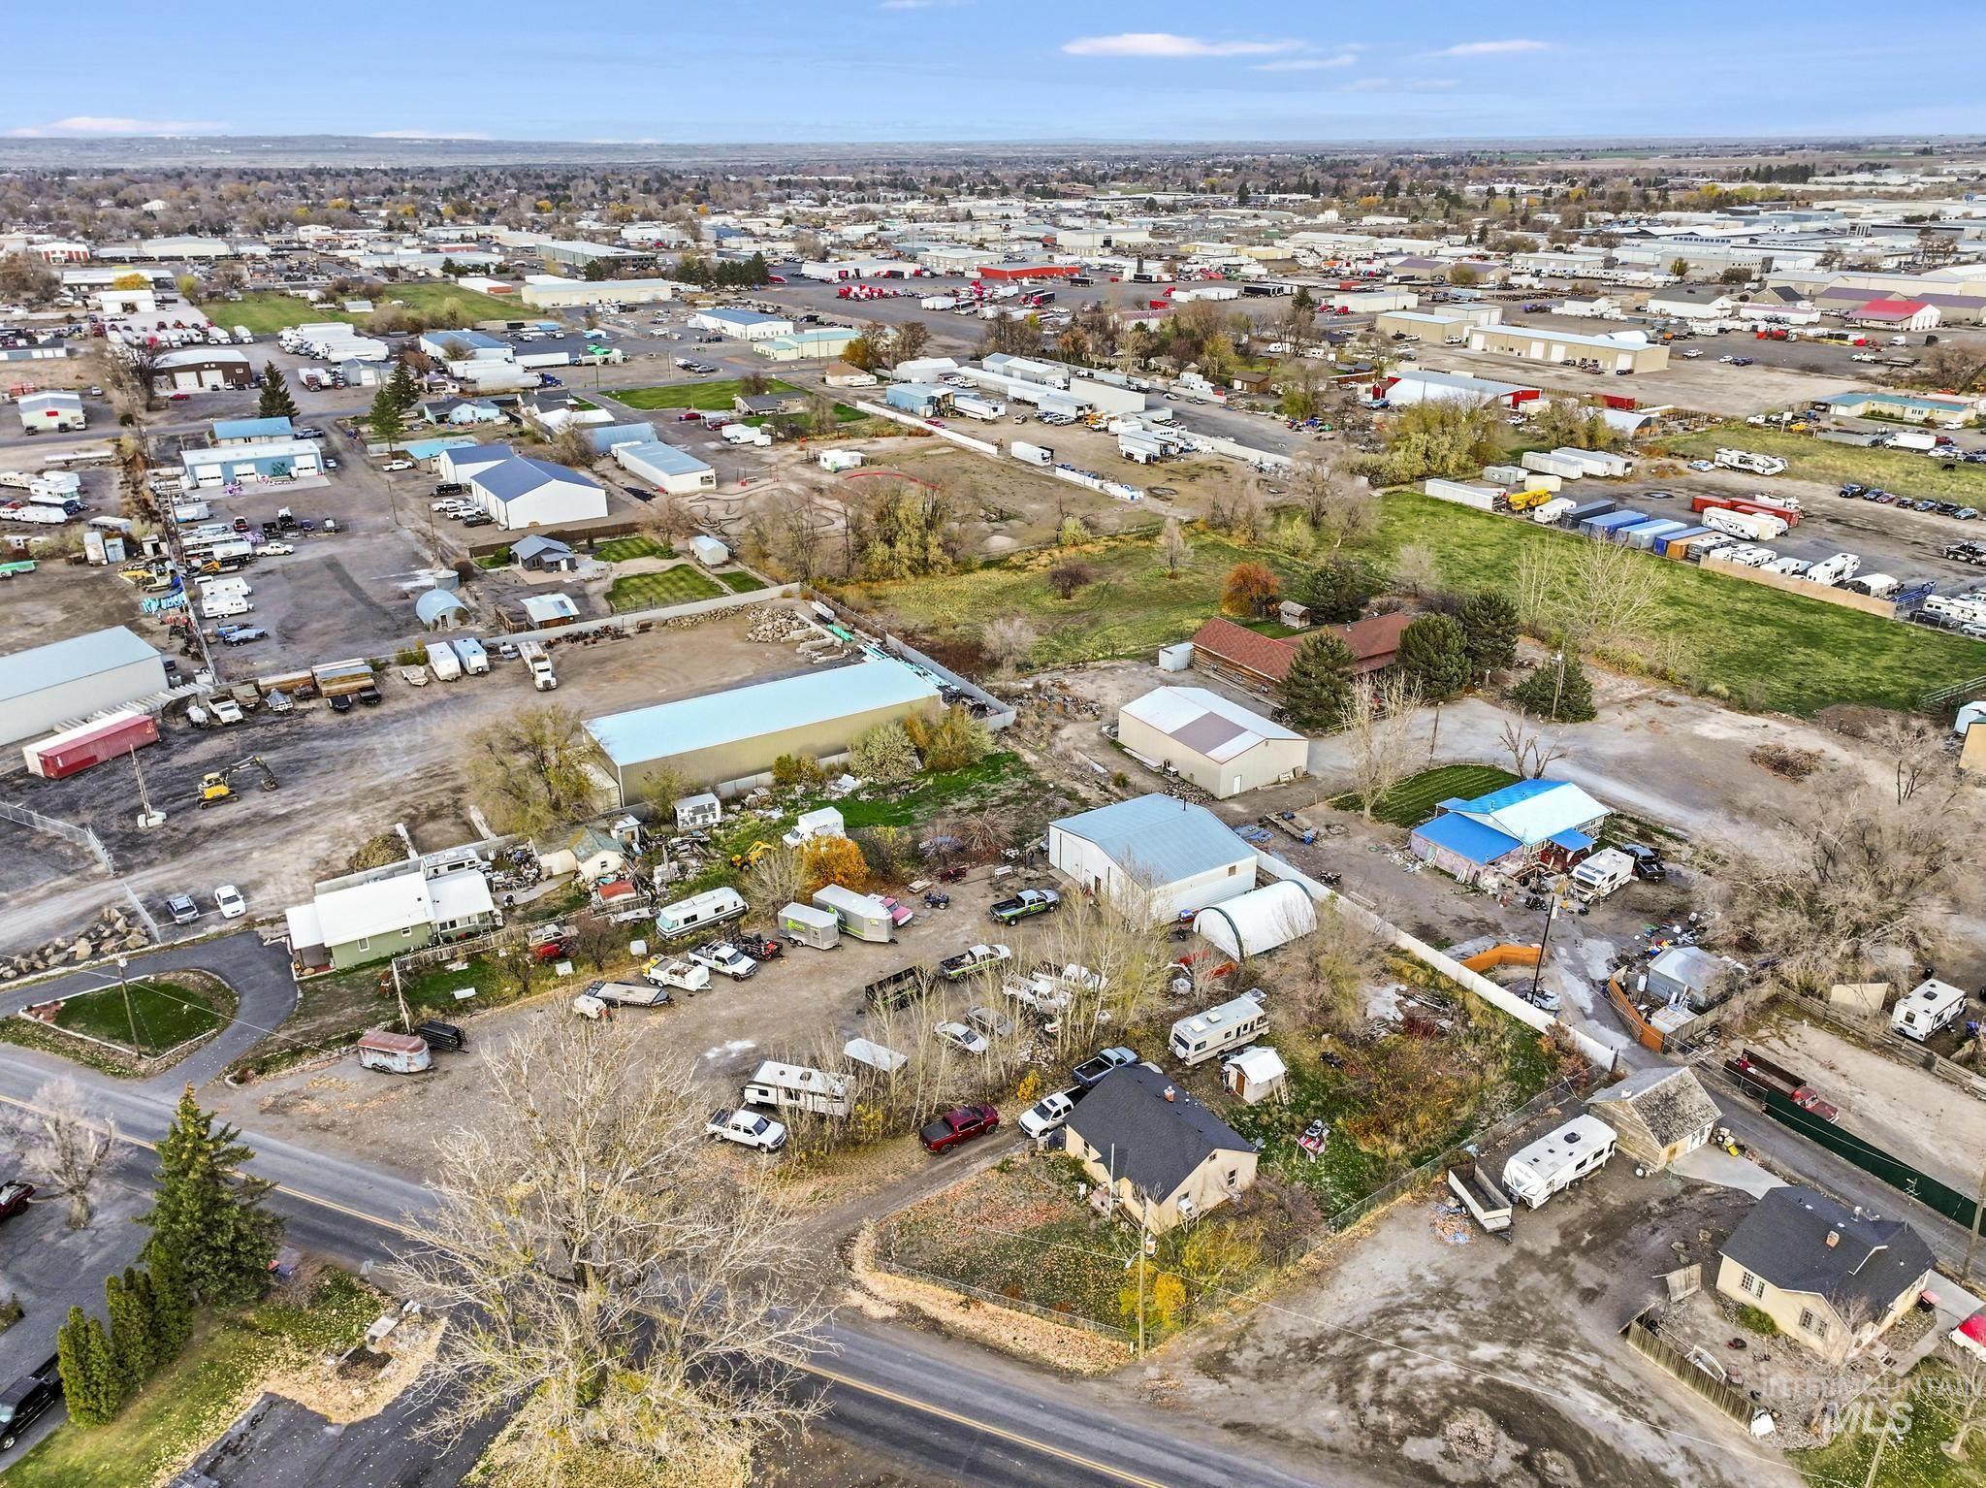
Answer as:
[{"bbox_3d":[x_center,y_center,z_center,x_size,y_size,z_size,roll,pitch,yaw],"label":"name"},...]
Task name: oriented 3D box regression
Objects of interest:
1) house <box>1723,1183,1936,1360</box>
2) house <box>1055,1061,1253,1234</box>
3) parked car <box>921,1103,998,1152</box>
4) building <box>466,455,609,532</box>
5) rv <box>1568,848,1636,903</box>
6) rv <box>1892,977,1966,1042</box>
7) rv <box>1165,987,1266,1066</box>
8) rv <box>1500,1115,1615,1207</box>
[{"bbox_3d":[51.514,31.818,85.005,10.200,5.100,8.300,-15,28,-31],"label":"house"},{"bbox_3d":[11.350,26.680,93.200,9.100,5.300,10.000,-15,28,-31],"label":"house"},{"bbox_3d":[-2.340,26.930,96.470,5.750,1.920,2.020,-15,28,-30],"label":"parked car"},{"bbox_3d":[-86.170,-48.270,260.840,18.300,8.000,24.400,-15,28,-30],"label":"building"},{"bbox_3d":[56.008,12.195,126.851,7.200,2.900,2.500,-17,29,-33],"label":"rv"},{"bbox_3d":[72.964,20.824,107.178,6.100,2.950,2.420,-16,28,-32],"label":"rv"},{"bbox_3d":[17.780,22.695,108.259,7.550,3.000,2.500,-14,27,-29],"label":"rv"},{"bbox_3d":[37.535,27.825,91.327,8.800,2.900,2.500,-15,28,-31],"label":"rv"}]

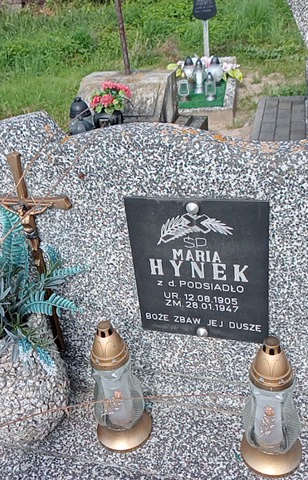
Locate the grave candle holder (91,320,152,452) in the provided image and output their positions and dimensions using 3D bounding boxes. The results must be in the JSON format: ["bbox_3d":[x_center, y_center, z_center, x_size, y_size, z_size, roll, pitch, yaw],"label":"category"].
[{"bbox_3d":[-0.073,0.264,0.973,0.110,0.258,0.110,-12,30,-7],"label":"grave candle holder"}]

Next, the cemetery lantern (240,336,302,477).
[{"bbox_3d":[0.202,0.275,0.889,0.110,0.258,0.110,0,30,13],"label":"cemetery lantern"}]

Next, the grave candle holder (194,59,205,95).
[{"bbox_3d":[0.357,-1.293,4.082,0.092,0.260,0.090,-4,30,6],"label":"grave candle holder"}]

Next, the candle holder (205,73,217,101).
[{"bbox_3d":[0.425,-1.152,3.881,0.085,0.205,0.085,-4,30,7],"label":"candle holder"}]

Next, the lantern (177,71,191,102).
[{"bbox_3d":[0.230,-1.174,3.944,0.085,0.225,0.080,-5,30,5],"label":"lantern"}]

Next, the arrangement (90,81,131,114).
[{"bbox_3d":[-0.271,-0.902,3.300,0.235,0.200,0.180,2,31,17],"label":"arrangement"}]

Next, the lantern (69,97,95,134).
[{"bbox_3d":[-0.458,-0.760,3.250,0.170,0.320,0.170,-11,30,-5],"label":"lantern"}]

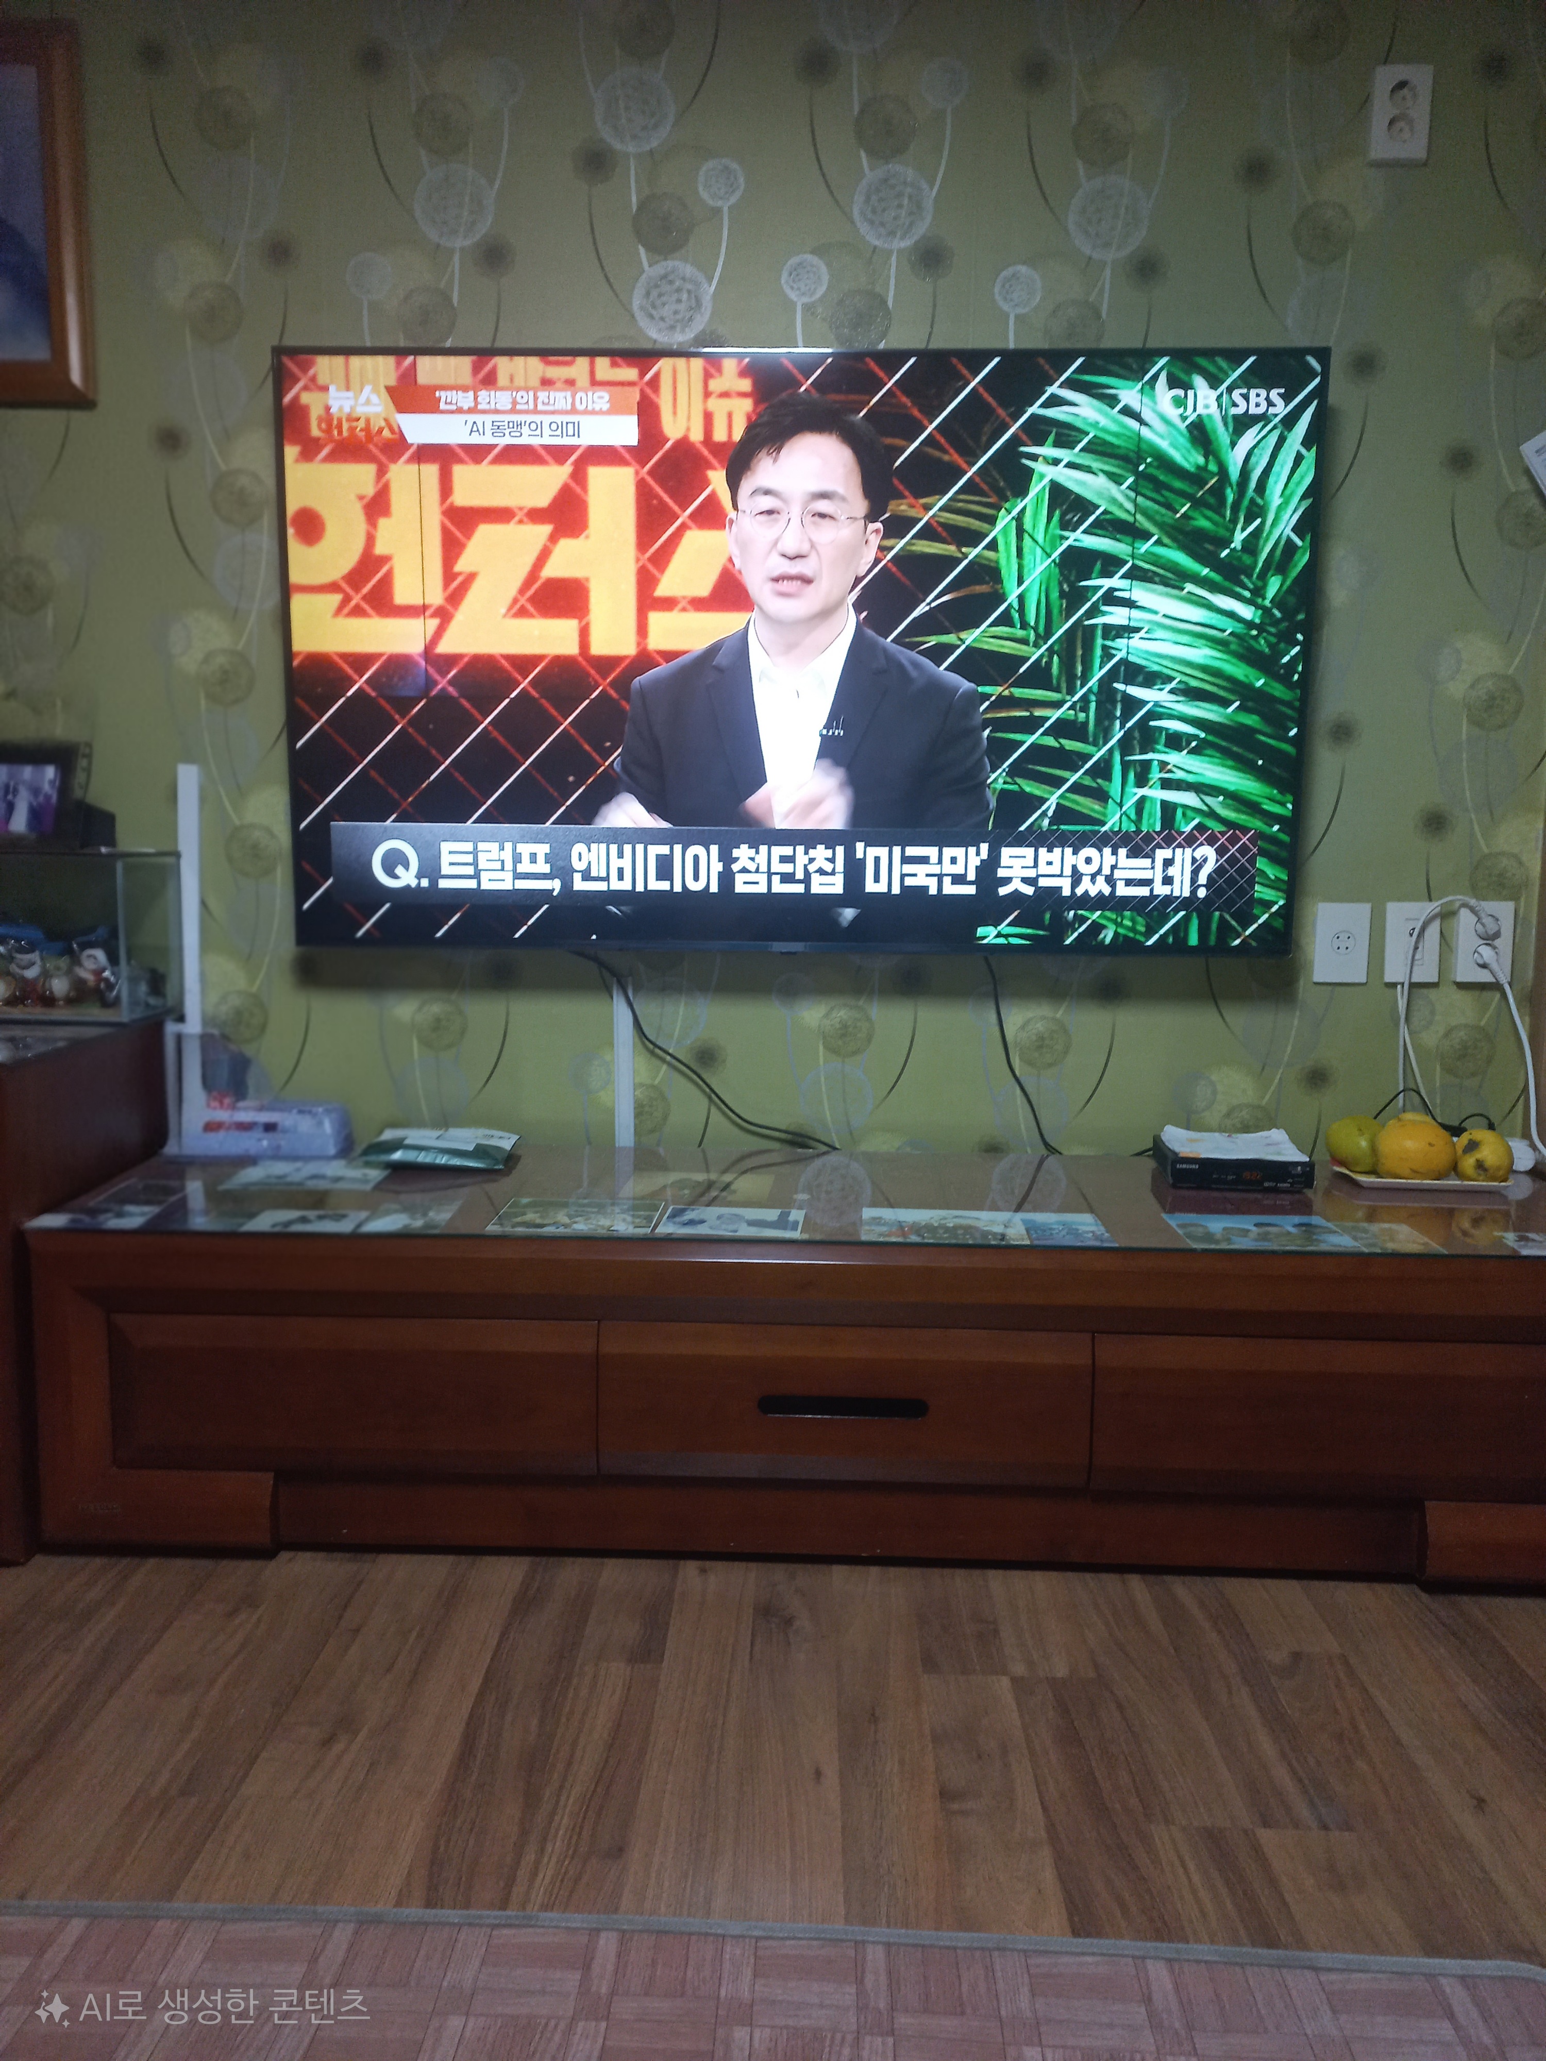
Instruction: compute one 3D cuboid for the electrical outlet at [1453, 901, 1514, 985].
[{"bbox_3d":[1.049,-0.129,2.190,0.079,0.119,0.022,1,7,1],"label":"electrical outlet"}]

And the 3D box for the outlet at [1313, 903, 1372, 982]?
[{"bbox_3d":[0.856,-0.131,2.241,0.079,0.119,0.012,1,9,1],"label":"outlet"}]

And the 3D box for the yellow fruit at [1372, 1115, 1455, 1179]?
[{"bbox_3d":[0.941,0.170,2.180,0.112,0.093,0.100,1,9,1],"label":"yellow fruit"}]

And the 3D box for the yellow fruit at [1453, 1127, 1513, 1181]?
[{"bbox_3d":[0.987,0.173,2.065,0.076,0.076,0.079,1,7,1],"label":"yellow fruit"}]

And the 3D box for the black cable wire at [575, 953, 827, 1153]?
[{"bbox_3d":[-0.107,0.032,2.221,0.372,0.300,0.055,1,7,1],"label":"black cable wire"}]

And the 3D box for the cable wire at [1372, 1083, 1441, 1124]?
[{"bbox_3d":[0.941,0.111,2.211,0.100,0.060,0.030,1,9,1],"label":"cable wire"}]

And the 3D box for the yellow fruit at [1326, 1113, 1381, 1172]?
[{"bbox_3d":[0.828,0.161,2.113,0.083,0.084,0.083,1,7,1],"label":"yellow fruit"}]

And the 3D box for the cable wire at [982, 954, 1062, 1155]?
[{"bbox_3d":[0.369,0.036,2.209,0.114,0.295,0.050,1,7,1],"label":"cable wire"}]

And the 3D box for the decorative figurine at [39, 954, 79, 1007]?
[{"bbox_3d":[-1.045,-0.073,2.178,0.049,0.071,0.046,1,9,1],"label":"decorative figurine"}]

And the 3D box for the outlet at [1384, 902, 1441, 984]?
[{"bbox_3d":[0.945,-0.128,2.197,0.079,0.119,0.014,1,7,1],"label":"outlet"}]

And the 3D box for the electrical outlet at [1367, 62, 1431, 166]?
[{"bbox_3d":[0.871,-1.271,2.067,0.077,0.119,0.014,1,9,1],"label":"electrical outlet"}]

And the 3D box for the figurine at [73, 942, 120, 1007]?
[{"bbox_3d":[-0.981,-0.081,2.158,0.060,0.090,0.050,0,7,-7],"label":"figurine"}]

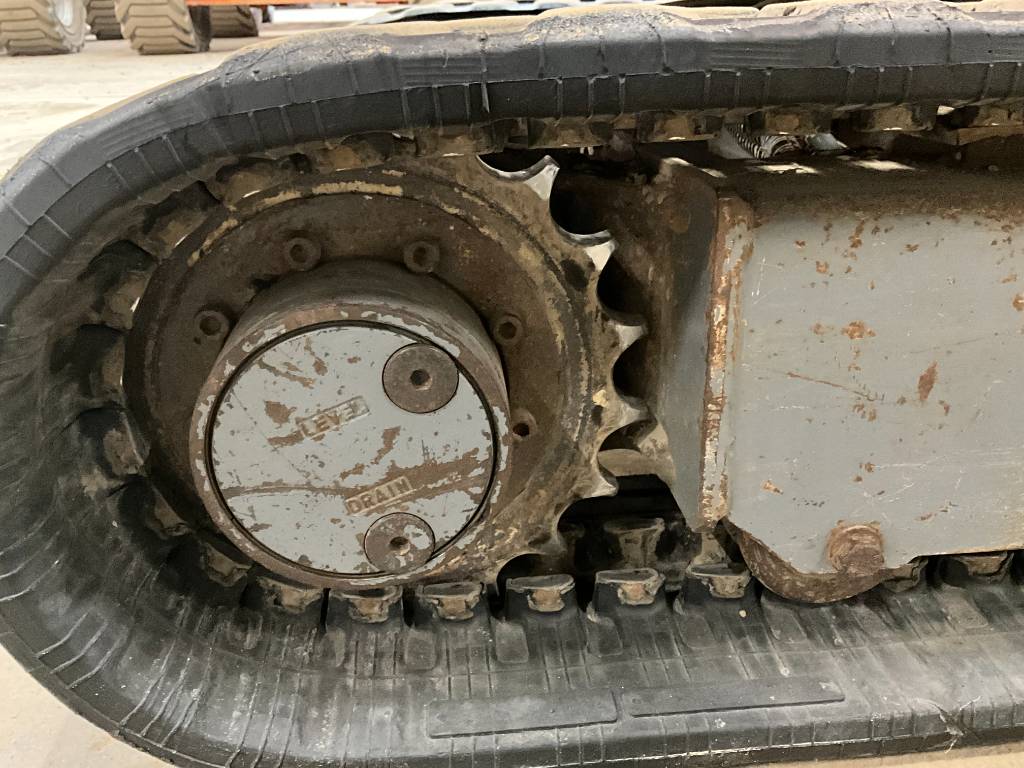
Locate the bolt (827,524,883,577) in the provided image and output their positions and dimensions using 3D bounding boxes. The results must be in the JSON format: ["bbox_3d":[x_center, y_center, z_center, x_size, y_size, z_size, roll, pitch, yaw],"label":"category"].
[{"bbox_3d":[0.175,0.085,0.434,0.024,0.024,0.013,-3,22,-5],"label":"bolt"}]

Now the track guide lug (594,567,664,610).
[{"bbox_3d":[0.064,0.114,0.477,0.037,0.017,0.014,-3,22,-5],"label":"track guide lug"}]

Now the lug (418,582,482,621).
[{"bbox_3d":[-0.033,0.118,0.468,0.035,0.016,0.014,-3,22,-5],"label":"lug"}]

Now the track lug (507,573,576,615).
[{"bbox_3d":[0.015,0.116,0.473,0.036,0.016,0.014,-3,22,-5],"label":"track lug"}]

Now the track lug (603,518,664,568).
[{"bbox_3d":[0.075,0.096,0.531,0.035,0.023,0.014,-3,22,-5],"label":"track lug"}]

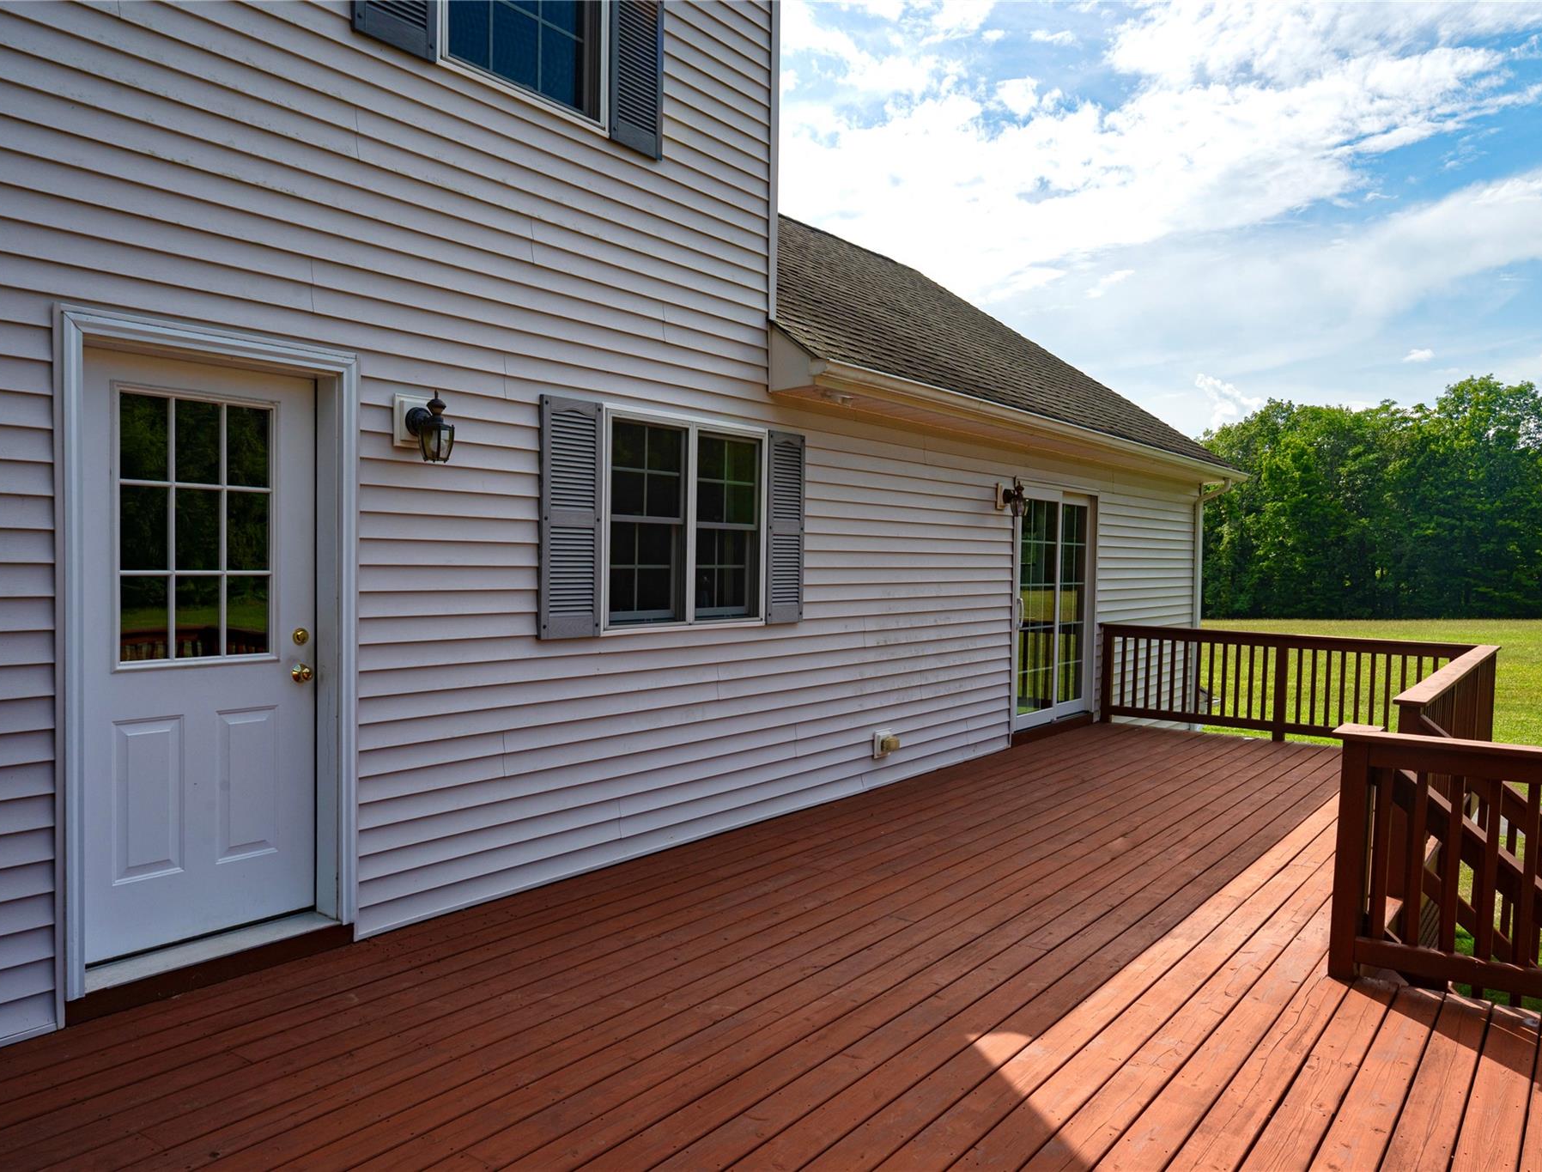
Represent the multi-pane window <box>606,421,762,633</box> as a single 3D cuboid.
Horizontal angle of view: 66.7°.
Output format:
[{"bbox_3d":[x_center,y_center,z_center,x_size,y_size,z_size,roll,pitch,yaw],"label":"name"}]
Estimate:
[{"bbox_3d":[-0.425,-0.316,6.104,0.090,1.062,1.288,1,1,36],"label":"multi-pane window"}]

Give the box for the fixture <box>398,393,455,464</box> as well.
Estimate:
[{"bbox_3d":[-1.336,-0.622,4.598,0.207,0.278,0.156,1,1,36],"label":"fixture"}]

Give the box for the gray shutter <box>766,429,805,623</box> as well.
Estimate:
[{"bbox_3d":[0.081,-0.329,6.729,0.040,1.091,0.357,1,1,36],"label":"gray shutter"}]

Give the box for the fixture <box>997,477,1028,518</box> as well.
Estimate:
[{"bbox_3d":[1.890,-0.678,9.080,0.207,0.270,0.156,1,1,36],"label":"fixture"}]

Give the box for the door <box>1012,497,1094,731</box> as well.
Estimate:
[{"bbox_3d":[2.441,0.179,10.156,0.110,2.007,1.813,1,1,36],"label":"door"}]

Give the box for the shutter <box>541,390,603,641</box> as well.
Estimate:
[{"bbox_3d":[-0.905,-0.305,5.359,0.040,1.087,0.357,1,1,36],"label":"shutter"}]

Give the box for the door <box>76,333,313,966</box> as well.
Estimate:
[{"bbox_3d":[-2.020,0.223,4.139,0.050,2.033,0.910,1,1,36],"label":"door"}]

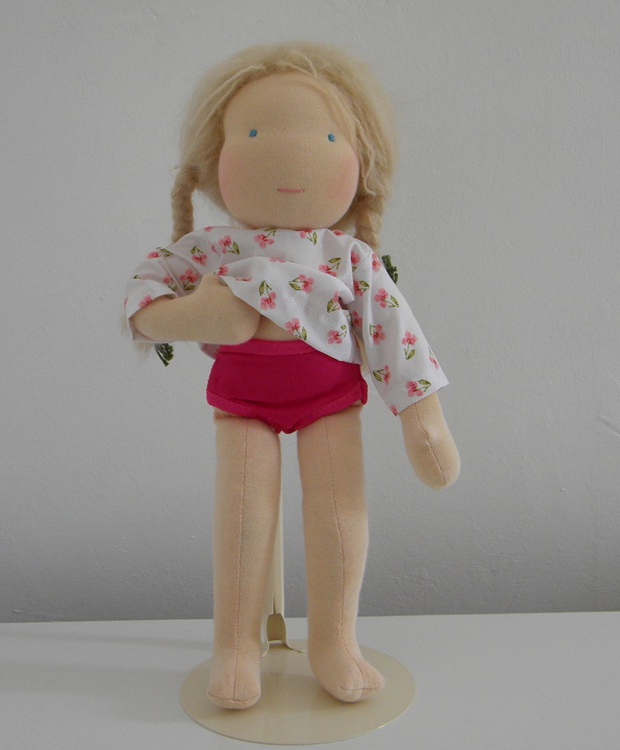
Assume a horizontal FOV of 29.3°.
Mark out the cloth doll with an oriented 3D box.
[{"bbox_3d":[-0.009,0.001,0.727,0.201,0.396,0.127,-1,11,-6],"label":"cloth doll"}]

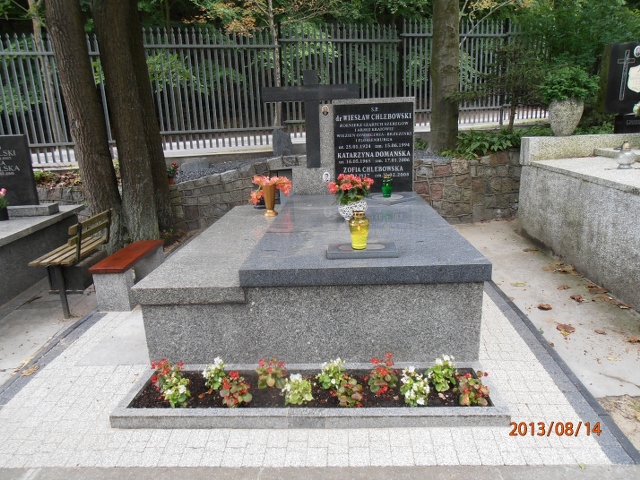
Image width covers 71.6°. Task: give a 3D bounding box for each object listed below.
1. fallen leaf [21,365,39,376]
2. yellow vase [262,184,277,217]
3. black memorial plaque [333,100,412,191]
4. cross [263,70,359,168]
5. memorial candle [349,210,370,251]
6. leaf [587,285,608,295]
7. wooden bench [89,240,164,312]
[{"bbox_3d":[-1.878,0.842,2.885,0.110,0.025,0.100,-13,18,-35],"label":"fallen leaf"},{"bbox_3d":[-0.537,-0.428,4.778,0.145,0.335,0.145,-1,15,3],"label":"yellow vase"},{"bbox_3d":[0.635,-1.071,5.221,0.900,1.020,0.035,-1,15,3],"label":"black memorial plaque"},{"bbox_3d":[-0.093,-1.398,5.205,1.100,1.105,0.120,-1,15,3],"label":"cross"},{"bbox_3d":[0.255,-0.070,2.868,0.130,0.252,0.130,-1,15,3],"label":"memorial candle"},{"bbox_3d":[2.335,0.412,3.727,0.165,0.030,0.130,8,17,32],"label":"leaf"},{"bbox_3d":[-1.704,0.308,4.048,0.285,0.385,0.890,-1,15,3],"label":"wooden bench"}]

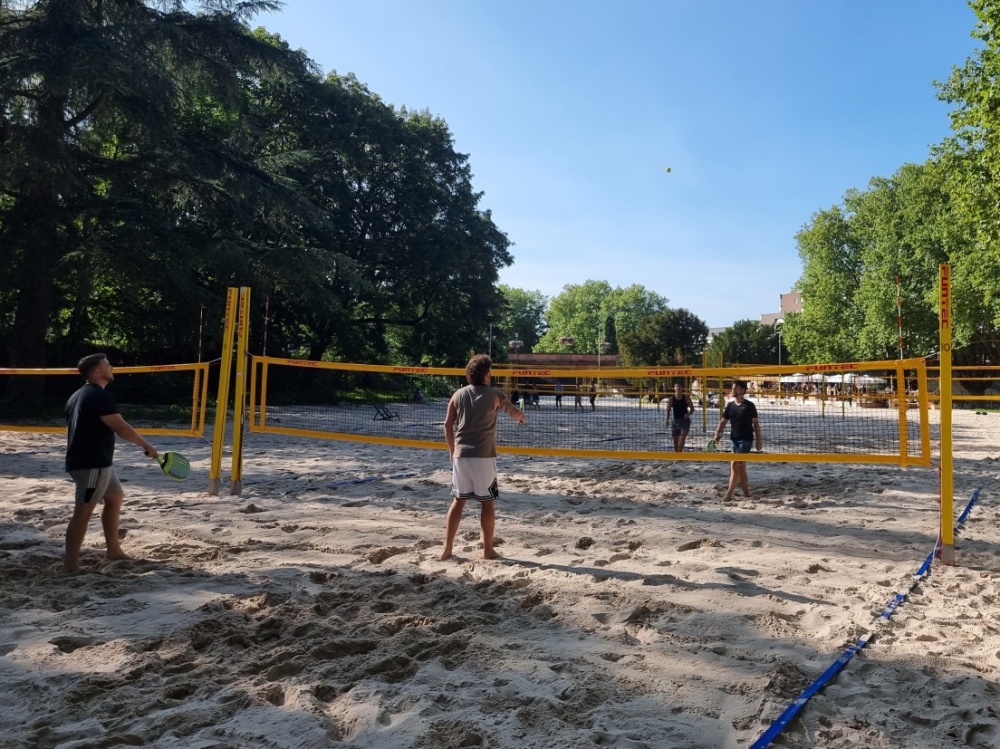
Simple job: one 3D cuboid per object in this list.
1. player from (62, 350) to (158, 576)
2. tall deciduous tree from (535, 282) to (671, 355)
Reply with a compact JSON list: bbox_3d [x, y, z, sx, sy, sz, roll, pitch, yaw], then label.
[{"bbox_3d":[-3.308,0.745,5.900,0.750,1.850,0.600,1,-1,-29],"label":"player"},{"bbox_3d":[12.762,-4.254,88.000,16.500,15.400,13.000,1,-1,0],"label":"tall deciduous tree"}]

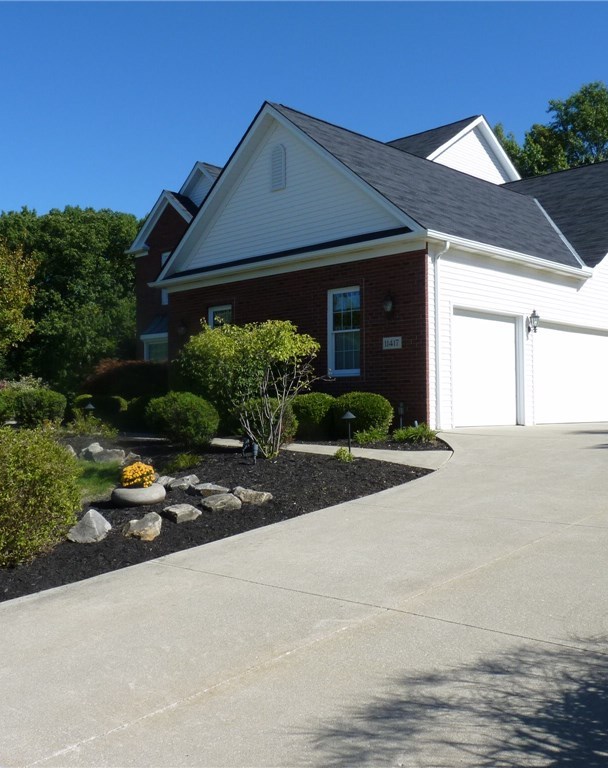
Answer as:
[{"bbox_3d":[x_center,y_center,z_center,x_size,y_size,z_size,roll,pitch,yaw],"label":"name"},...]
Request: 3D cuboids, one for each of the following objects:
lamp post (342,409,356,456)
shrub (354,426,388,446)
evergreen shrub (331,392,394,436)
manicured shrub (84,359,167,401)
[{"bbox_3d":[0.606,0.647,10.592,0.185,0.564,0.185,0,-2,3],"label":"lamp post"},{"bbox_3d":[0.963,0.743,11.400,0.480,0.230,0.440,0,-2,5],"label":"shrub"},{"bbox_3d":[0.930,0.493,12.700,1.020,0.699,1.000,0,-2,4],"label":"evergreen shrub"},{"bbox_3d":[-4.772,0.187,21.476,2.500,1.721,2.000,0,-2,-13],"label":"manicured shrub"}]

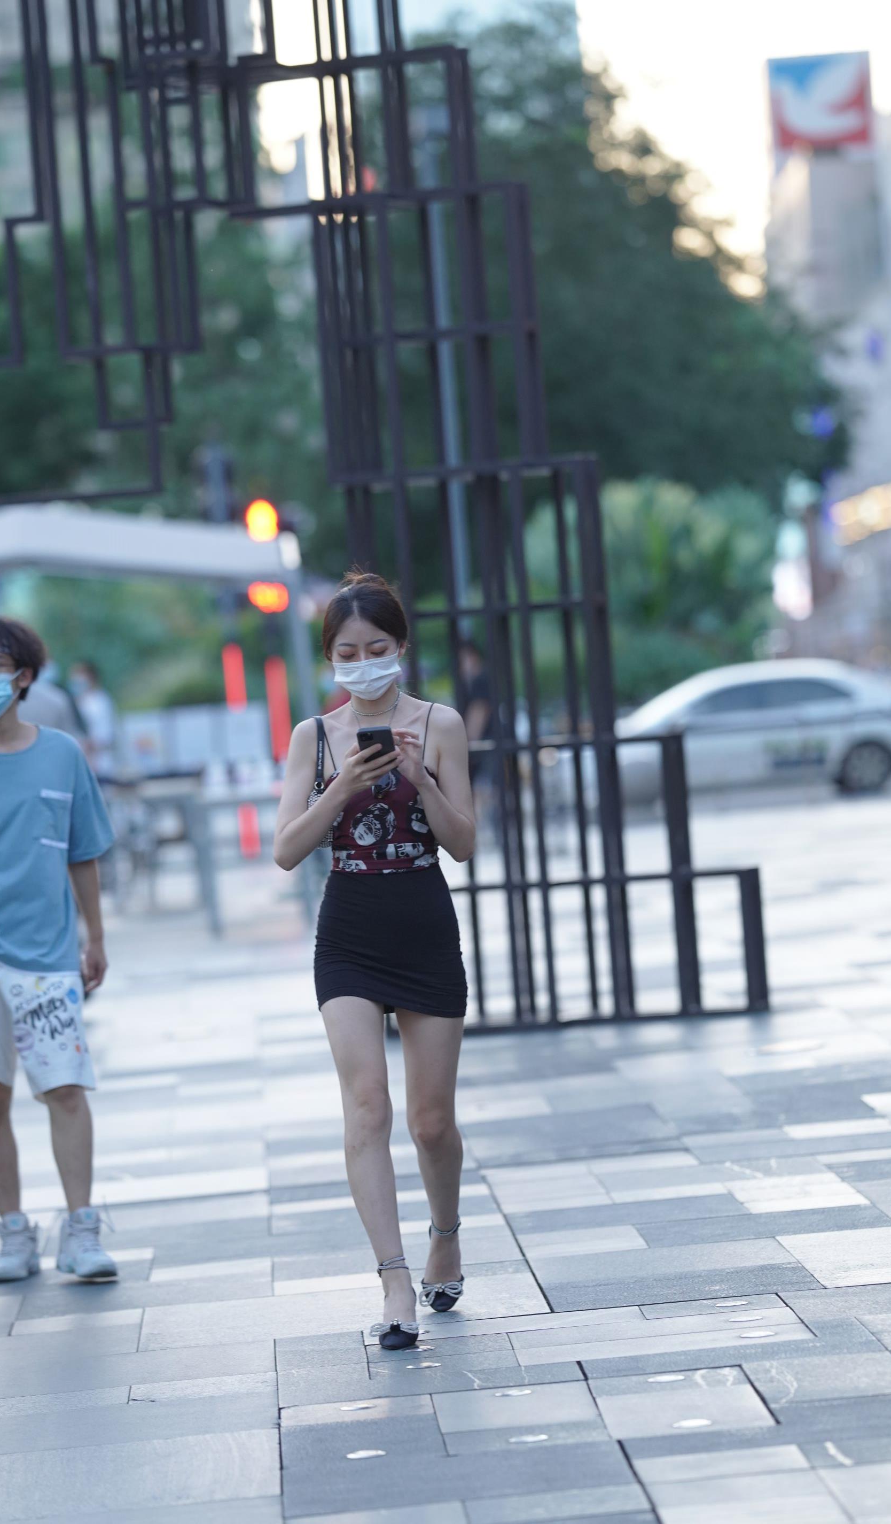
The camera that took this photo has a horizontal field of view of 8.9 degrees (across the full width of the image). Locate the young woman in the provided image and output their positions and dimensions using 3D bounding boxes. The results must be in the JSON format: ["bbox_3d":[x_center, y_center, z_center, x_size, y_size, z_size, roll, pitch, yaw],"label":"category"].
[{"bbox_3d":[-0.132,0.414,12.557,0.433,1.658,0.660,-5,1,-1],"label":"young woman"}]

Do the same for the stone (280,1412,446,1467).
[{"bbox_3d":[-0.154,1.301,10.731,0.300,0.050,0.598,-5,1,-2],"label":"stone"}]

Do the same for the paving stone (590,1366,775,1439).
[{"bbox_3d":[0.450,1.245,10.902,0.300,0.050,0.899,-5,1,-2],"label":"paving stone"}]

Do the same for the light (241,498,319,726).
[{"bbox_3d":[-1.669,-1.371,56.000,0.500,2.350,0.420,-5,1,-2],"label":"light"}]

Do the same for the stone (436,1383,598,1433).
[{"bbox_3d":[0.140,1.270,11.043,0.300,0.050,0.598,-5,1,-2],"label":"stone"}]

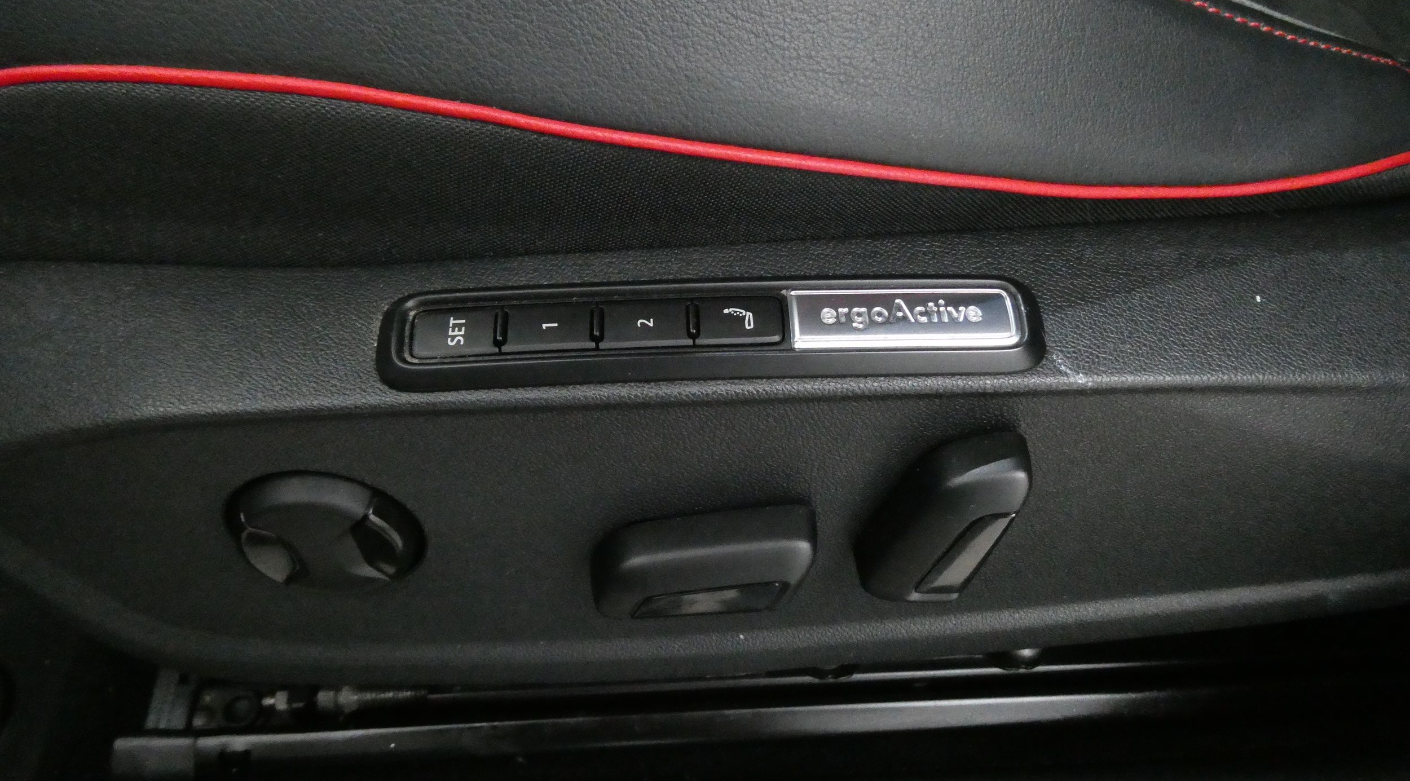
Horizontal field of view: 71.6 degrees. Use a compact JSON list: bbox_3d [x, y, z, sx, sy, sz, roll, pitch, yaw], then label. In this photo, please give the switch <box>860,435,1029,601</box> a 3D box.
[{"bbox_3d":[0.064,0.036,0.265,0.025,0.054,0.019,13,43,-13],"label":"switch"}]

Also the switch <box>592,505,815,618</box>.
[{"bbox_3d":[0.000,0.050,0.278,0.062,0.025,0.019,-6,45,5],"label":"switch"}]

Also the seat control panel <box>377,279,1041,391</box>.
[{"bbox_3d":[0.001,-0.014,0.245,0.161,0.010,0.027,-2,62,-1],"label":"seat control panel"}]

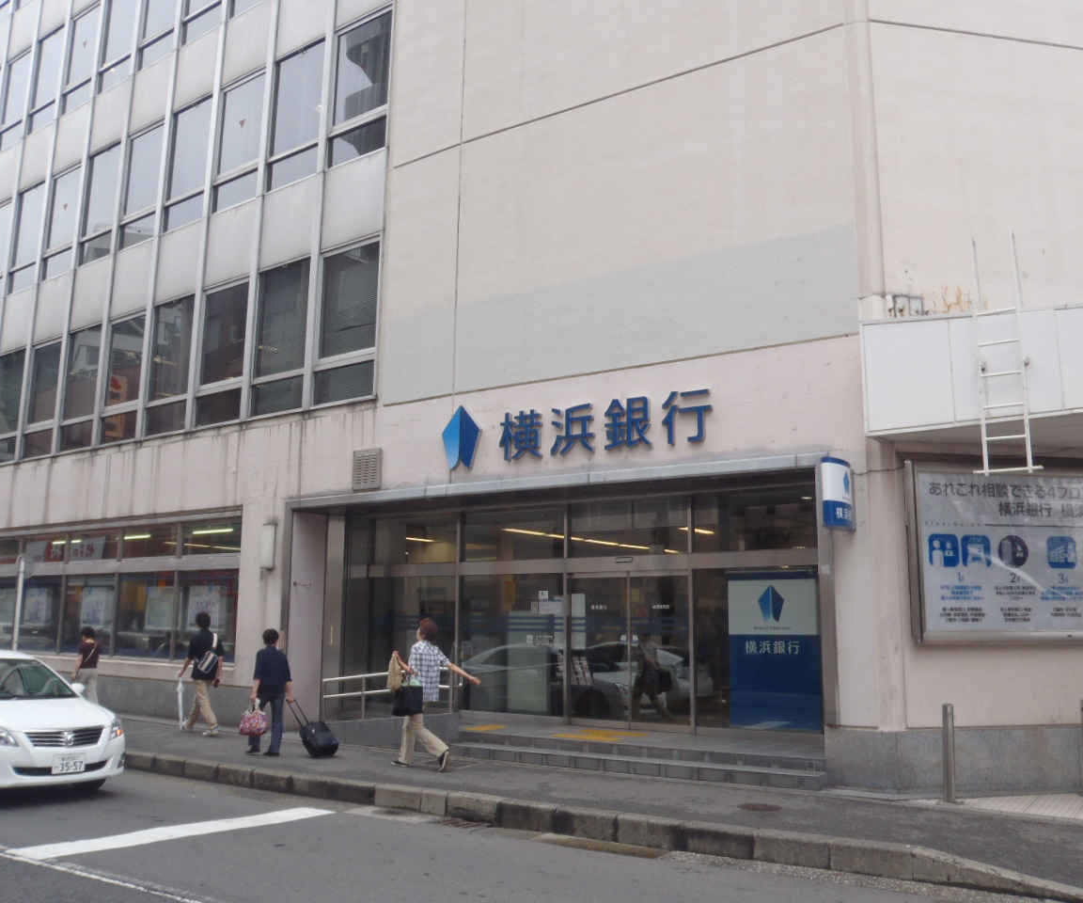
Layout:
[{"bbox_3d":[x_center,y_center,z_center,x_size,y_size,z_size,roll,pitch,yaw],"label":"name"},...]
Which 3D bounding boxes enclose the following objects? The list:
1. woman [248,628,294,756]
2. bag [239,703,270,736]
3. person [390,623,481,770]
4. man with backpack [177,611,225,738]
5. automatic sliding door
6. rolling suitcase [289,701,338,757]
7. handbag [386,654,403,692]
[{"bbox_3d":[-3.256,2.885,11.750,0.380,1.490,0.500,-8,-14,39],"label":"woman"},{"bbox_3d":[-3.423,3.183,11.600,0.350,0.390,0.180,-7,-14,36],"label":"bag"},{"bbox_3d":[-1.158,2.643,10.750,0.760,1.630,0.620,-6,-13,33],"label":"person"},{"bbox_3d":[-4.916,3.197,14.100,0.540,1.710,0.560,-8,-14,39],"label":"man with backpack"},{"bbox_3d":[1.144,2.639,13.020,1.840,2.070,0.100,-6,-13,31],"label":"automatic sliding door"},{"bbox_3d":[-2.721,3.301,11.650,0.340,0.860,0.220,15,-61,-52],"label":"rolling suitcase"},{"bbox_3d":[-1.625,2.442,10.750,0.200,0.420,0.100,-7,-13,34],"label":"handbag"}]

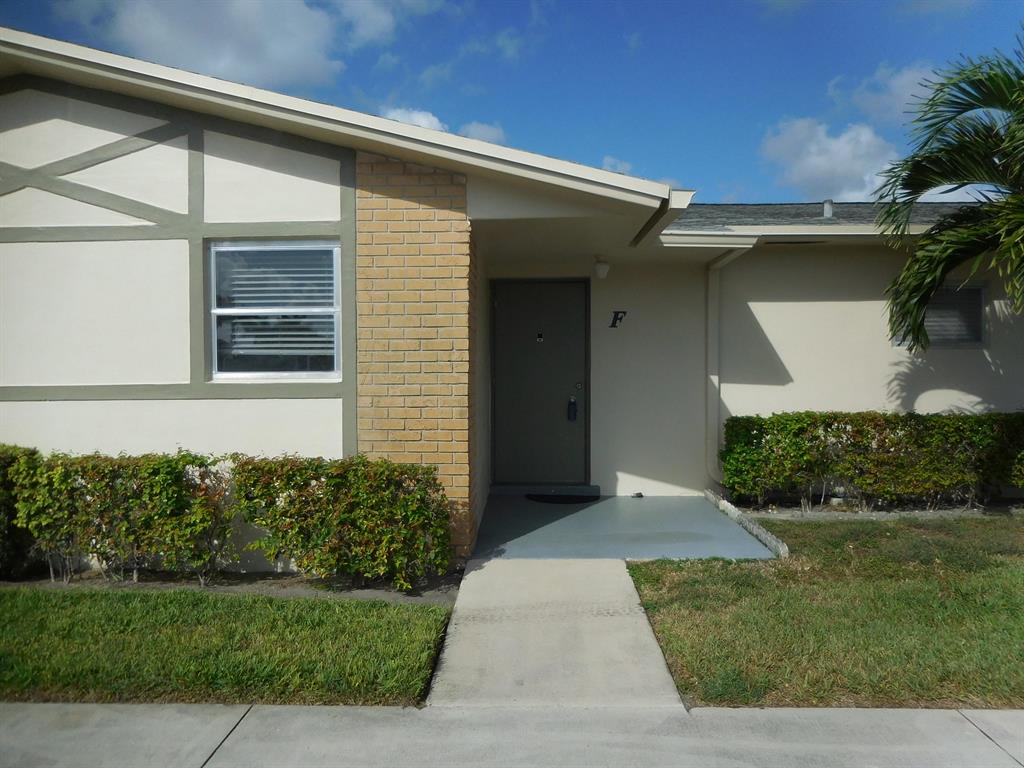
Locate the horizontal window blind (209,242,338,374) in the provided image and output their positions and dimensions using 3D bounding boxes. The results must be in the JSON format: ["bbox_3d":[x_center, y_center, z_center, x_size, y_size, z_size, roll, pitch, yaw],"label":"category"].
[{"bbox_3d":[-1.680,-0.516,5.347,0.960,1.015,0.100,0,2,1],"label":"horizontal window blind"}]

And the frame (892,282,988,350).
[{"bbox_3d":[4.167,-0.662,7.239,0.937,0.660,0.090,0,2,1],"label":"frame"}]

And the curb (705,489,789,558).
[{"bbox_3d":[1.917,1.120,6.229,0.070,0.100,2.097,0,3,1],"label":"curb"}]

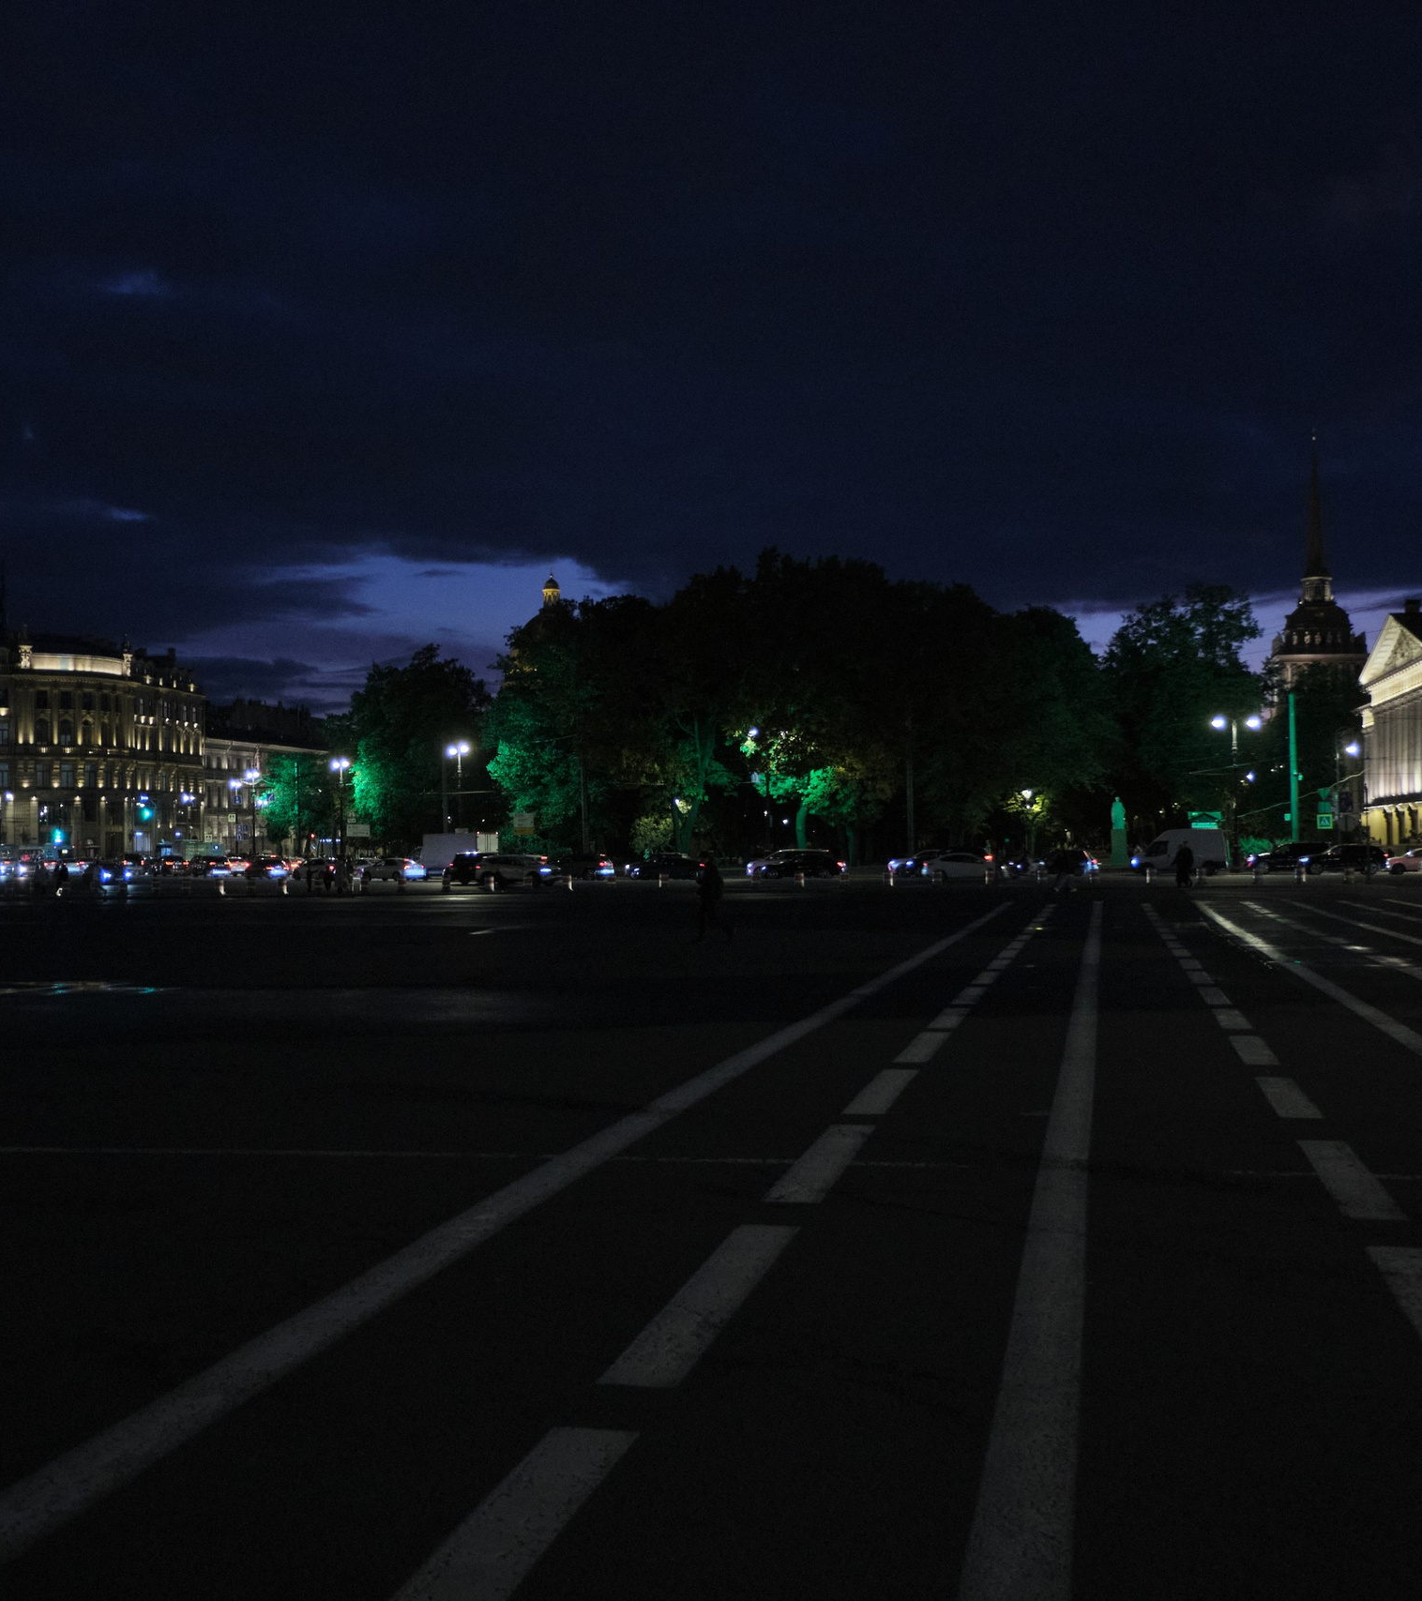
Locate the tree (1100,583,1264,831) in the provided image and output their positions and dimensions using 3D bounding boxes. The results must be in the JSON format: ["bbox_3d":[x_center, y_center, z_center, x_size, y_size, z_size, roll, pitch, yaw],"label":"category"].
[{"bbox_3d":[37.735,-6.031,154.699,12.000,22.500,12.000,-1,-2,0],"label":"tree"}]

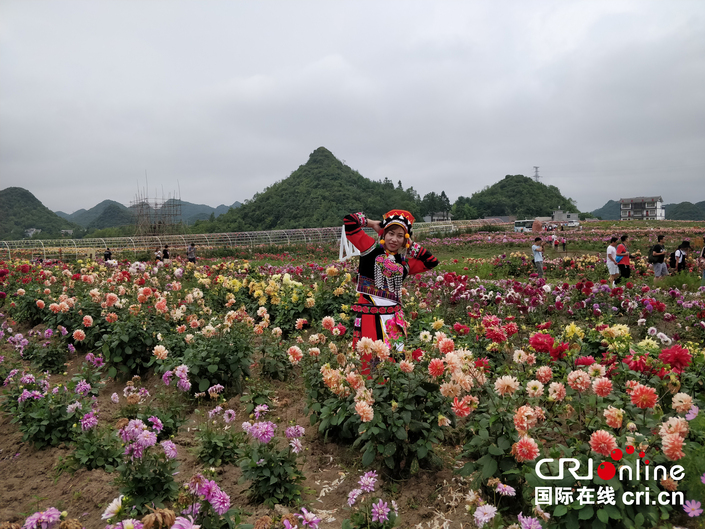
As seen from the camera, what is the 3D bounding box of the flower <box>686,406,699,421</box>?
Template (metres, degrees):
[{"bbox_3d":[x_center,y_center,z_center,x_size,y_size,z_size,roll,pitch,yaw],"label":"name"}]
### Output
[{"bbox_3d":[1.460,0.640,2.100,0.052,0.060,0.042,0,4,-5],"label":"flower"}]

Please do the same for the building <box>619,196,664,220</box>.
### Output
[{"bbox_3d":[127.090,-24.320,215.000,8.500,10.800,15.800,-4,6,-43],"label":"building"}]

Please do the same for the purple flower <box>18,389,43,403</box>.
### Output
[{"bbox_3d":[-2.206,0.898,3.350,0.164,0.096,0.106,0,3,0],"label":"purple flower"}]

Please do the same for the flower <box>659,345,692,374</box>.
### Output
[{"bbox_3d":[1.982,0.583,3.000,0.209,0.184,0.156,3,5,34],"label":"flower"}]

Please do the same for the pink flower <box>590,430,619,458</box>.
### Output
[{"bbox_3d":[1.021,0.725,1.980,0.112,0.108,0.075,1,6,14],"label":"pink flower"}]

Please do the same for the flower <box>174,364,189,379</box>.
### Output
[{"bbox_3d":[-1.294,0.810,3.700,0.106,0.106,0.085,0,3,0],"label":"flower"}]

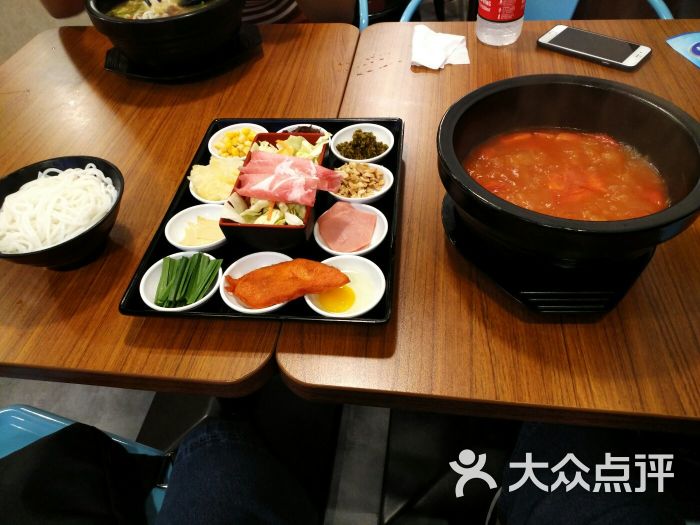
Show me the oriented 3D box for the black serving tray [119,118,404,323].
[{"bbox_3d":[-0.072,-0.060,0.606,0.249,0.024,0.324,1,47,7],"label":"black serving tray"}]

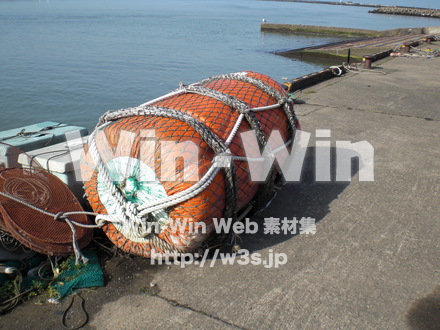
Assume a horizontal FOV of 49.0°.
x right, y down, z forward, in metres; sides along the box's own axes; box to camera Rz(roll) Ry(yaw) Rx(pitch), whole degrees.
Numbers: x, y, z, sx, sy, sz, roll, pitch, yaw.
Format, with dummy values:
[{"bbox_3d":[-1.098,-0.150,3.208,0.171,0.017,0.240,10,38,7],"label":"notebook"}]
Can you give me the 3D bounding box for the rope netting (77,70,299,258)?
[{"bbox_3d":[-0.100,-0.083,3.460,1.000,1.020,1.770,11,21,26],"label":"rope netting"}]

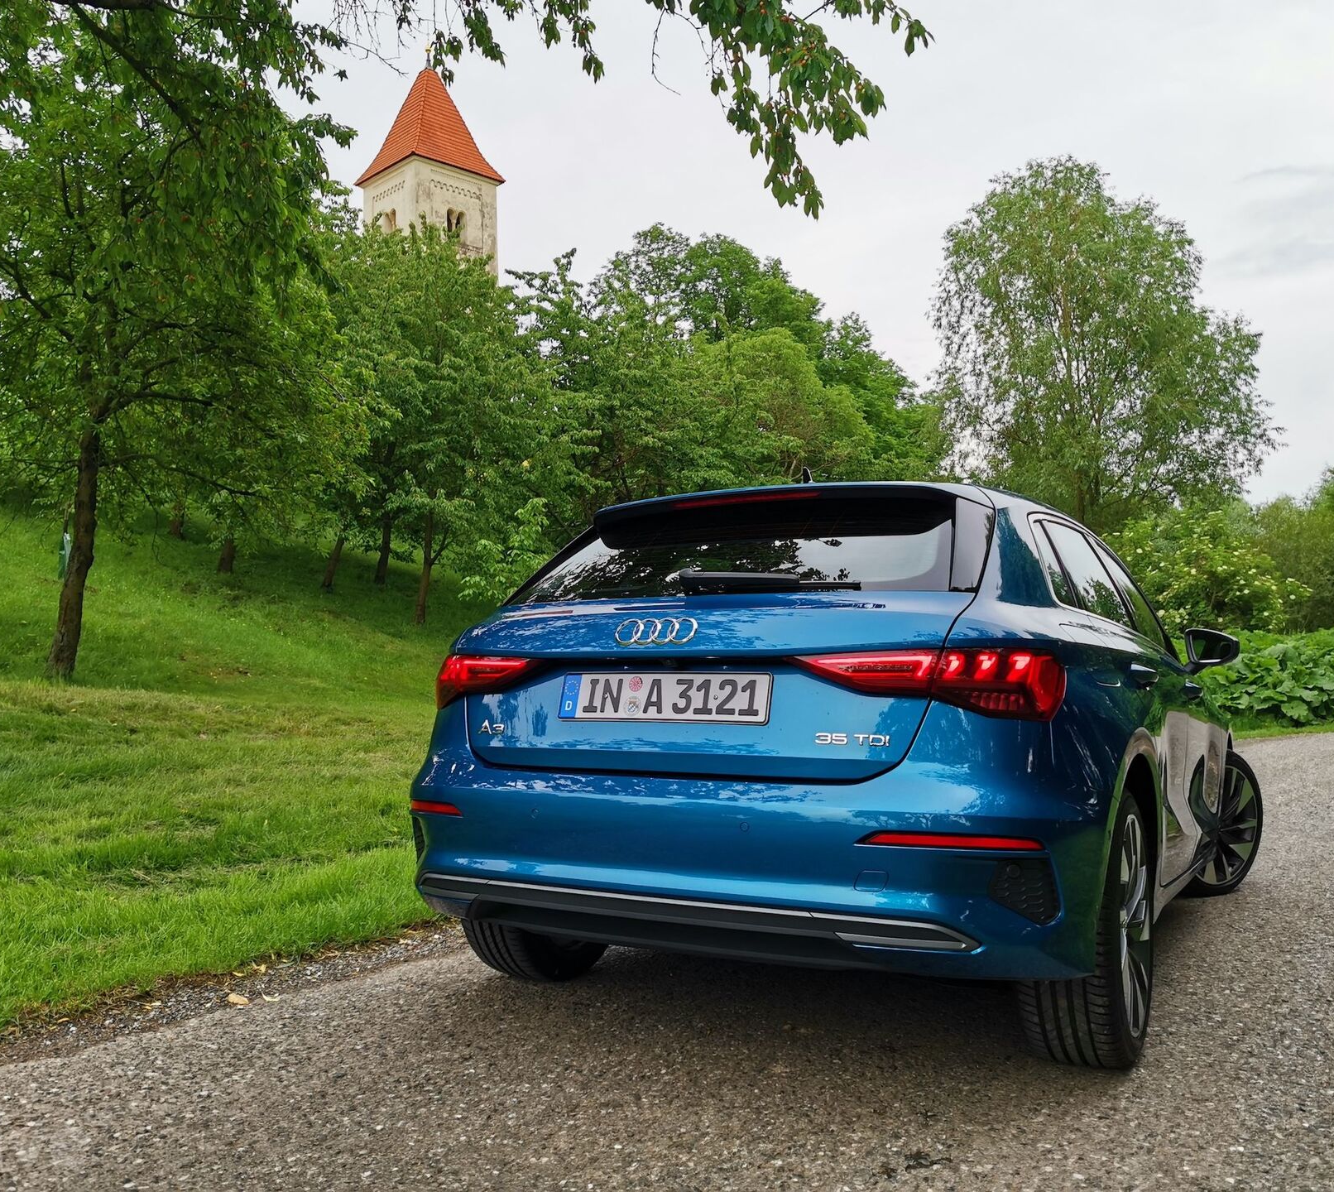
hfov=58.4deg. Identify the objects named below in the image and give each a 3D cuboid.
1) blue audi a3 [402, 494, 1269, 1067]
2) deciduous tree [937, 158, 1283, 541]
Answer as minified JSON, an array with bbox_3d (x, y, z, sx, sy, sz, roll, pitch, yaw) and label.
[{"bbox_3d":[0.985,0.498,4.405,1.860,1.445,4.340,-2,-6,29],"label":"blue audi a3"},{"bbox_3d":[11.600,-4.600,32.000,9.100,14.500,8.700,-2,-3,20],"label":"deciduous tree"}]

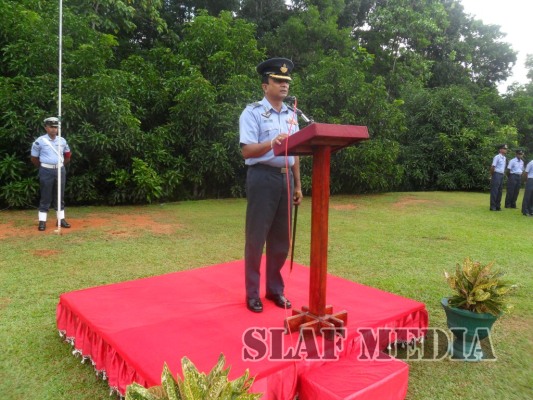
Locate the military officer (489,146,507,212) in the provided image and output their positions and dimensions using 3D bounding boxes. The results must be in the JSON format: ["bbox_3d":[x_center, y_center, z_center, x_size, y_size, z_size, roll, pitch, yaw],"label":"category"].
[{"bbox_3d":[6.279,-0.596,11.311,0.480,1.760,0.370,-4,10,-42],"label":"military officer"}]

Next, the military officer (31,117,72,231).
[{"bbox_3d":[-3.359,-0.408,6.526,0.600,1.760,0.370,-4,10,-38],"label":"military officer"}]

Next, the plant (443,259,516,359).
[{"bbox_3d":[1.507,0.774,2.977,0.500,0.705,0.480,5,8,27],"label":"plant"}]

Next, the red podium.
[{"bbox_3d":[0.339,0.185,2.687,0.480,1.312,0.370,-4,9,-37],"label":"red podium"}]

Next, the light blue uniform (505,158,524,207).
[{"bbox_3d":[7.476,-0.633,12.542,0.490,1.740,0.370,-4,10,-40],"label":"light blue uniform"}]

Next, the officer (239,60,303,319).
[{"bbox_3d":[0.022,-0.094,2.979,0.500,1.780,0.400,-5,11,-44],"label":"officer"}]

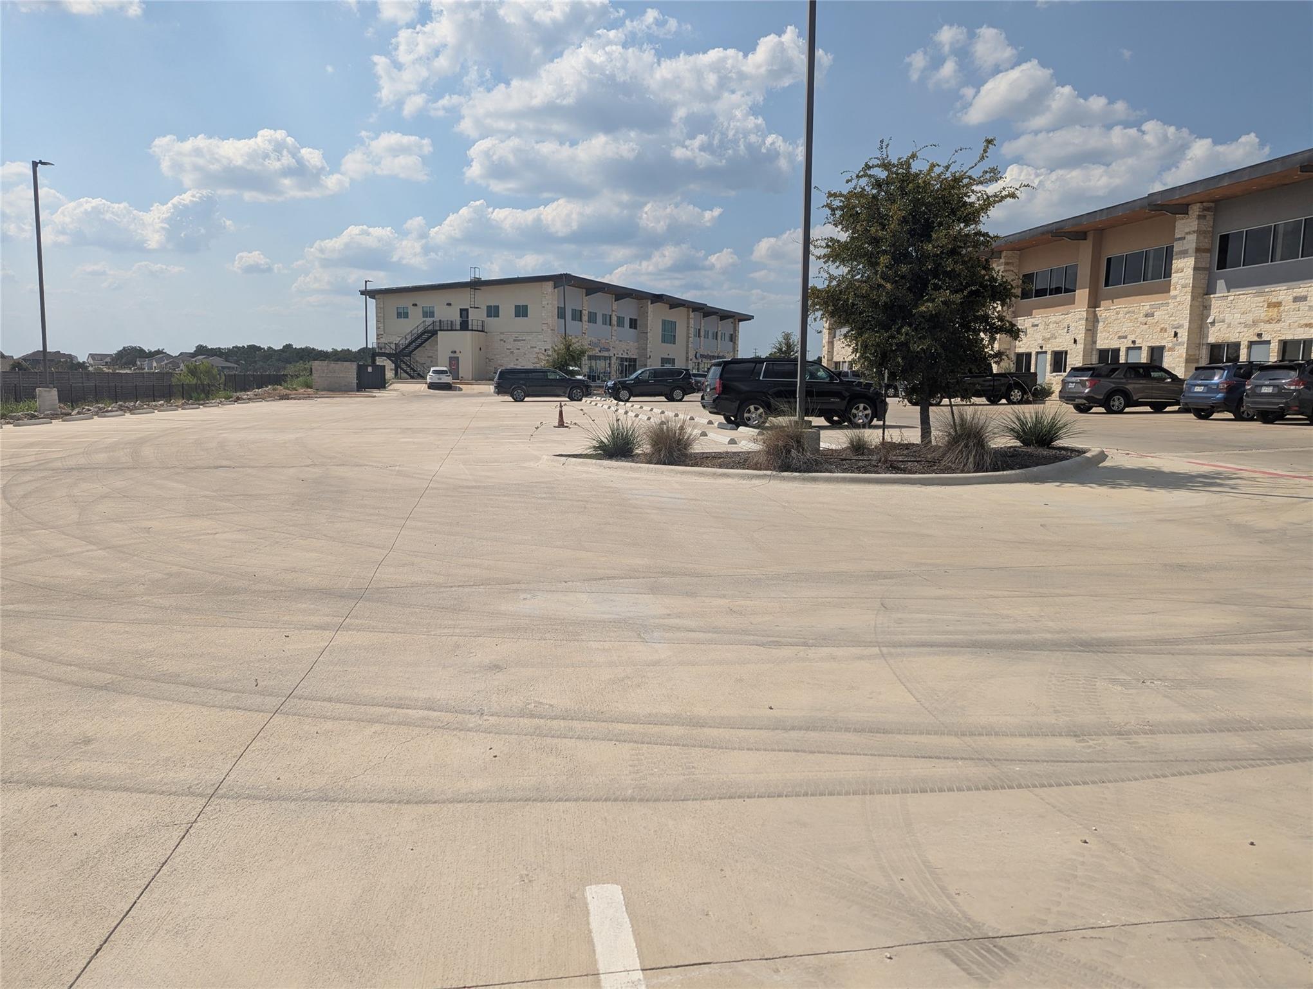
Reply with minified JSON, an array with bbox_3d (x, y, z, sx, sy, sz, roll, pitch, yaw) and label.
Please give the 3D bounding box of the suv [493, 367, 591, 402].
[{"bbox_3d":[-6.725,-6.467,54.102,5.680,1.940,2.040,0,7,-10],"label":"suv"}]

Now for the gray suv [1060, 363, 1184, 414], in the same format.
[{"bbox_3d":[17.096,-3.757,32.113,5.050,1.780,2.000,0,7,-10],"label":"gray suv"}]

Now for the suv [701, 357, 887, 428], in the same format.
[{"bbox_3d":[3.828,-2.810,25.593,5.180,1.890,2.045,0,7,-10],"label":"suv"}]

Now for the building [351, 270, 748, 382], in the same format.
[{"bbox_3d":[-8.187,-17.651,105.419,21.796,9.300,47.158,5,8,25],"label":"building"}]

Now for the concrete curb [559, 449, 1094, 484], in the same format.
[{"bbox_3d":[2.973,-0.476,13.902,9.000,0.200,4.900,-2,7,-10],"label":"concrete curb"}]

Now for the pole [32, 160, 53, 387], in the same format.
[{"bbox_3d":[-20.798,-7.504,31.279,0.660,7.650,0.340,0,7,-10],"label":"pole"}]

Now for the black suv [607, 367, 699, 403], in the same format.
[{"bbox_3d":[-0.273,-6.258,52.350,5.340,1.925,2.030,0,7,-10],"label":"black suv"}]

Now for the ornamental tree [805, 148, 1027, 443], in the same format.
[{"bbox_3d":[4.155,-3.188,14.461,3.250,4.780,3.250,0,7,-10],"label":"ornamental tree"}]

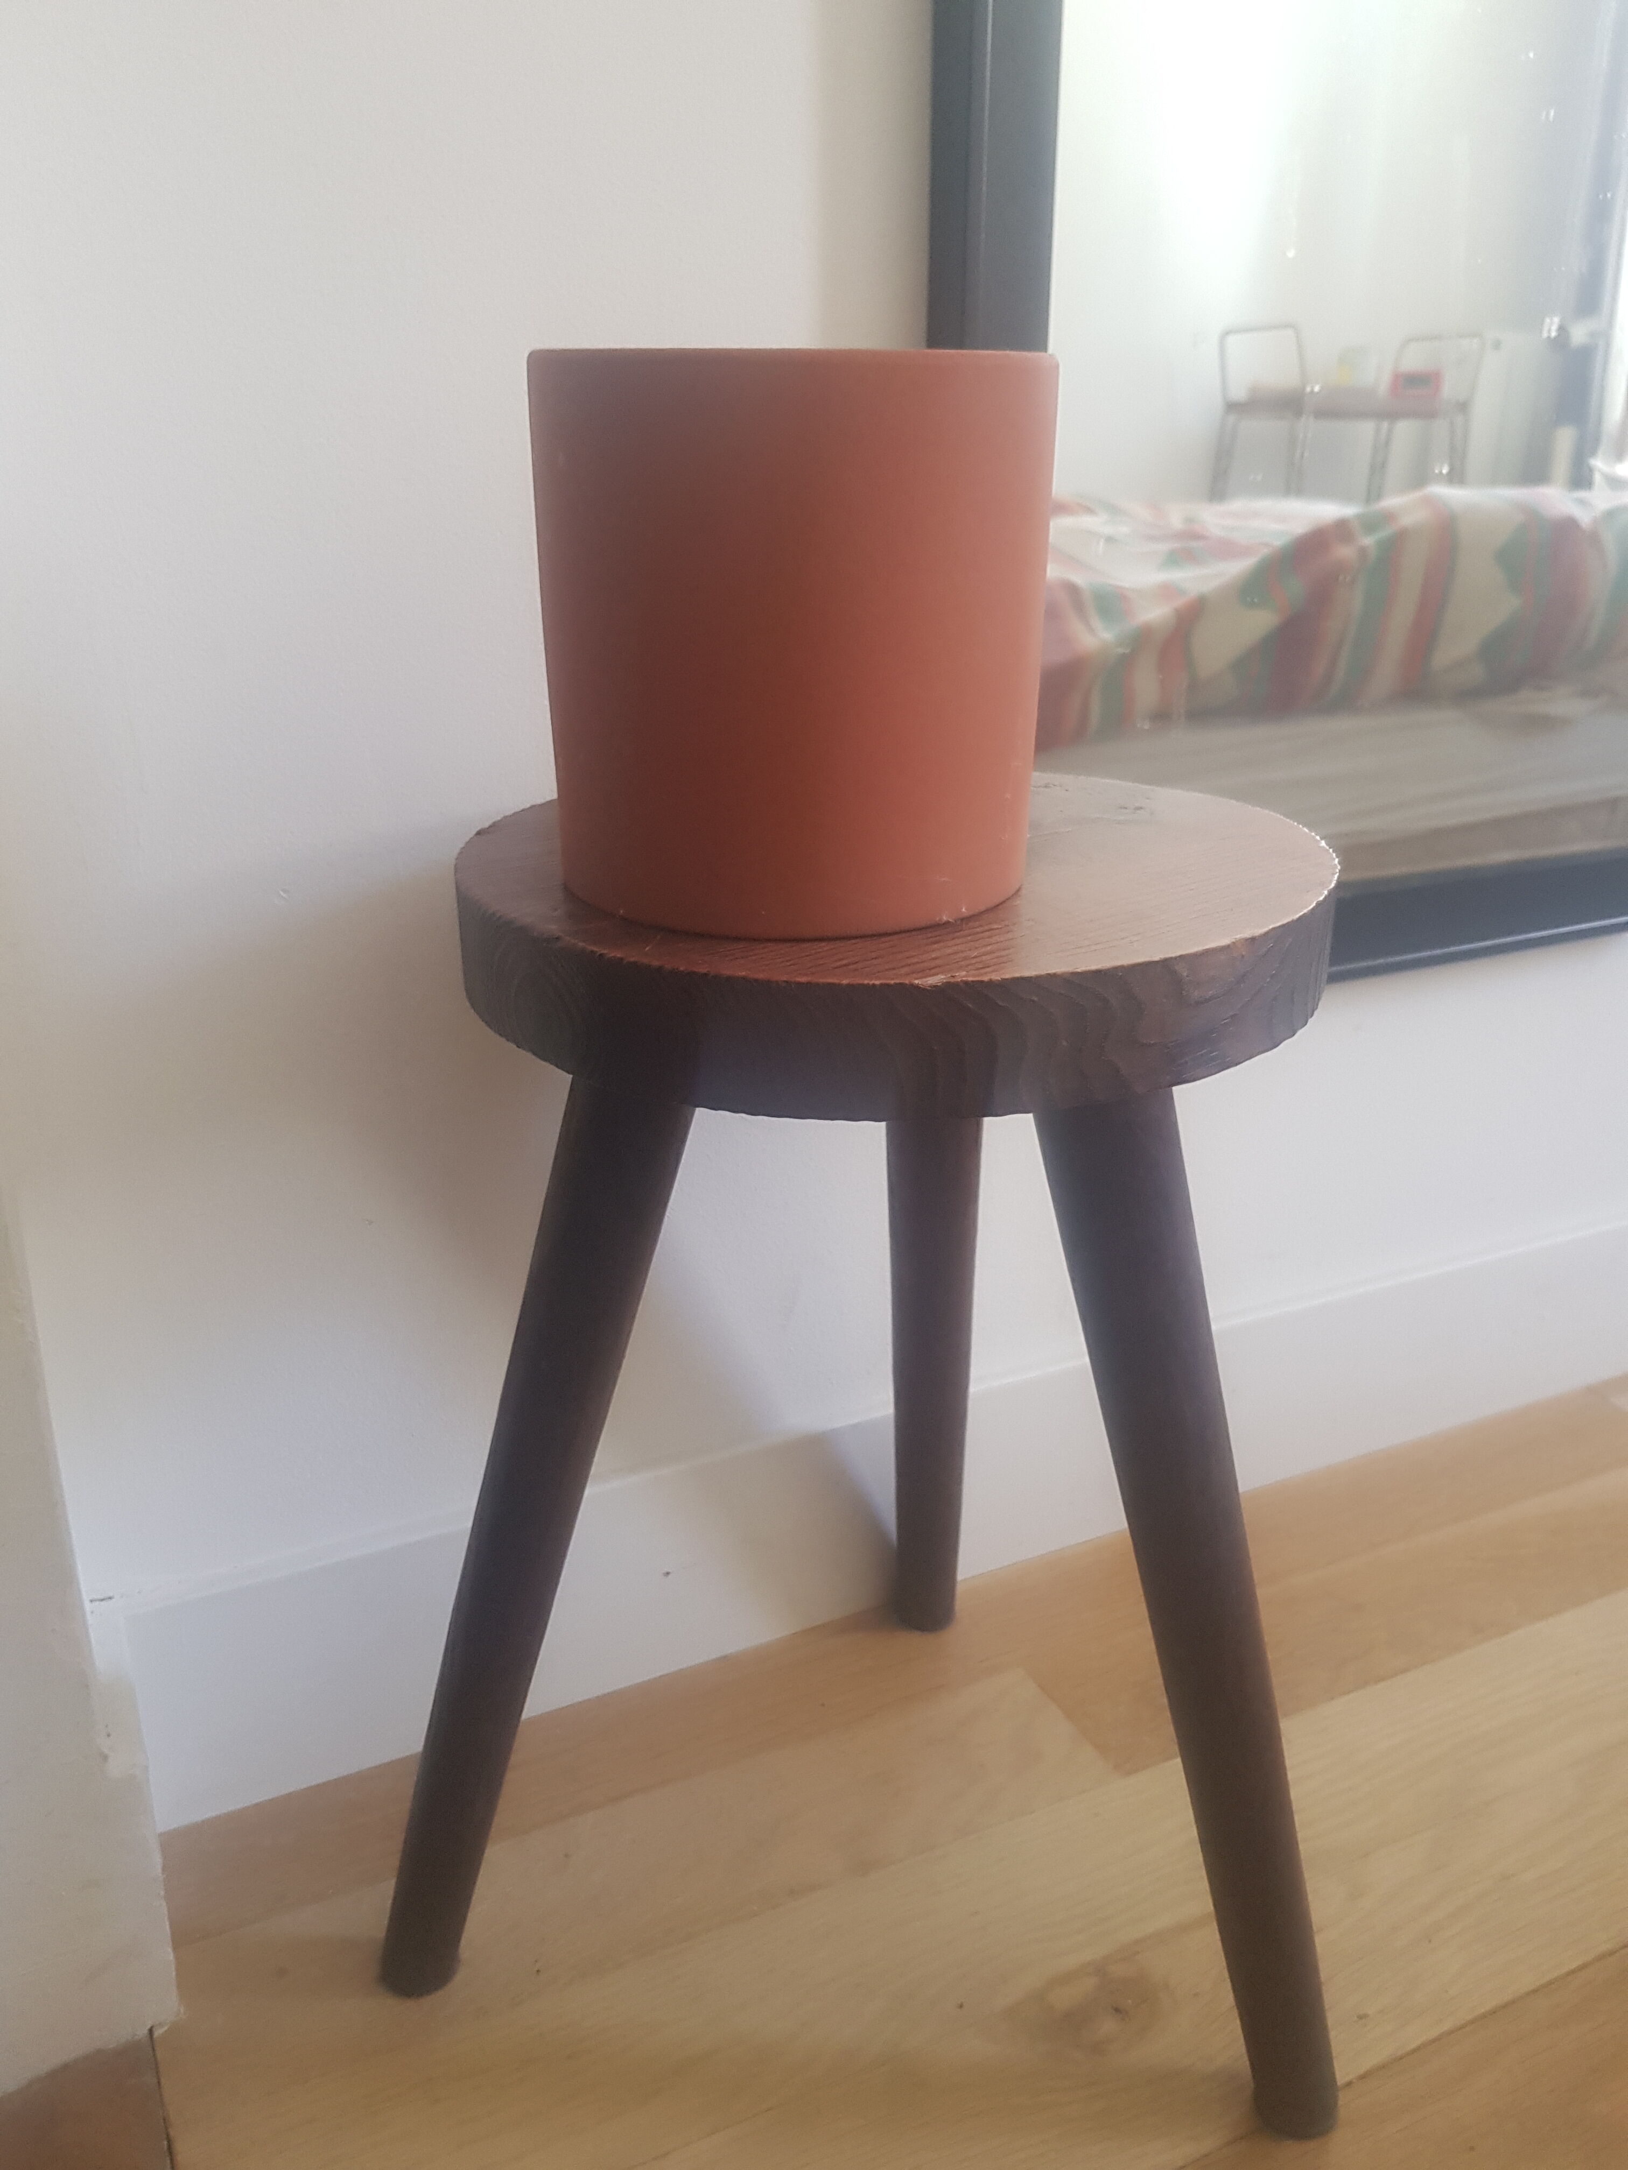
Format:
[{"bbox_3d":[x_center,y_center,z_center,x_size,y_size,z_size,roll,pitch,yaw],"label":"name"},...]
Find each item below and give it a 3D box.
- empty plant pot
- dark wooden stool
[{"bbox_3d":[-0.005,-0.132,0.474,0.145,0.144,0.145,0,22,0],"label":"empty plant pot"},{"bbox_3d":[0.030,0.127,0.650,0.385,0.468,0.343,4,23,11],"label":"dark wooden stool"}]

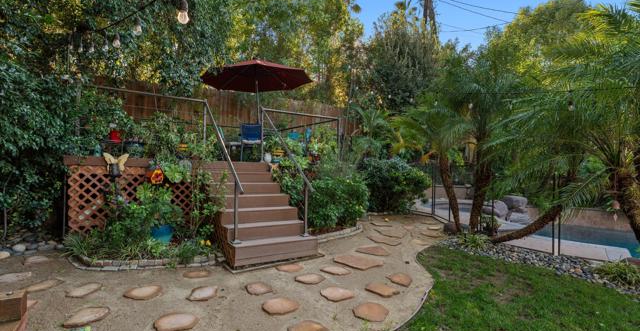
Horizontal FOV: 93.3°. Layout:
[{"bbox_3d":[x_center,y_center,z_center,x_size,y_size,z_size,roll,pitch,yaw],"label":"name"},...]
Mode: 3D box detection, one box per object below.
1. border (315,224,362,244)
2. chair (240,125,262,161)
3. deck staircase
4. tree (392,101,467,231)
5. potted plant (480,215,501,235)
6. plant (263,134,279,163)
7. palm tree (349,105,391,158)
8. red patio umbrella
[{"bbox_3d":[0.388,1.251,5.578,0.250,0.120,1.313,0,-1,40],"label":"border"},{"bbox_3d":[-1.552,-0.486,6.858,0.520,0.891,0.550,1,-1,-9],"label":"chair"},{"bbox_3d":[-1.015,0.606,4.805,1.200,1.339,1.753,1,-1,-33],"label":"deck staircase"},{"bbox_3d":[2.284,0.001,6.099,1.550,2.678,1.500,1,-1,0],"label":"tree"},{"bbox_3d":[3.364,1.152,5.886,0.360,0.420,0.360,1,-1,0],"label":"potted plant"},{"bbox_3d":[-1.004,-0.325,6.105,0.350,0.603,0.350,1,-1,0],"label":"plant"},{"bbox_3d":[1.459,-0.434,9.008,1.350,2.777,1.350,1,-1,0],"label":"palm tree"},{"bbox_3d":[-1.505,-1.287,7.120,2.640,2.503,2.640,1,-1,0],"label":"red patio umbrella"}]

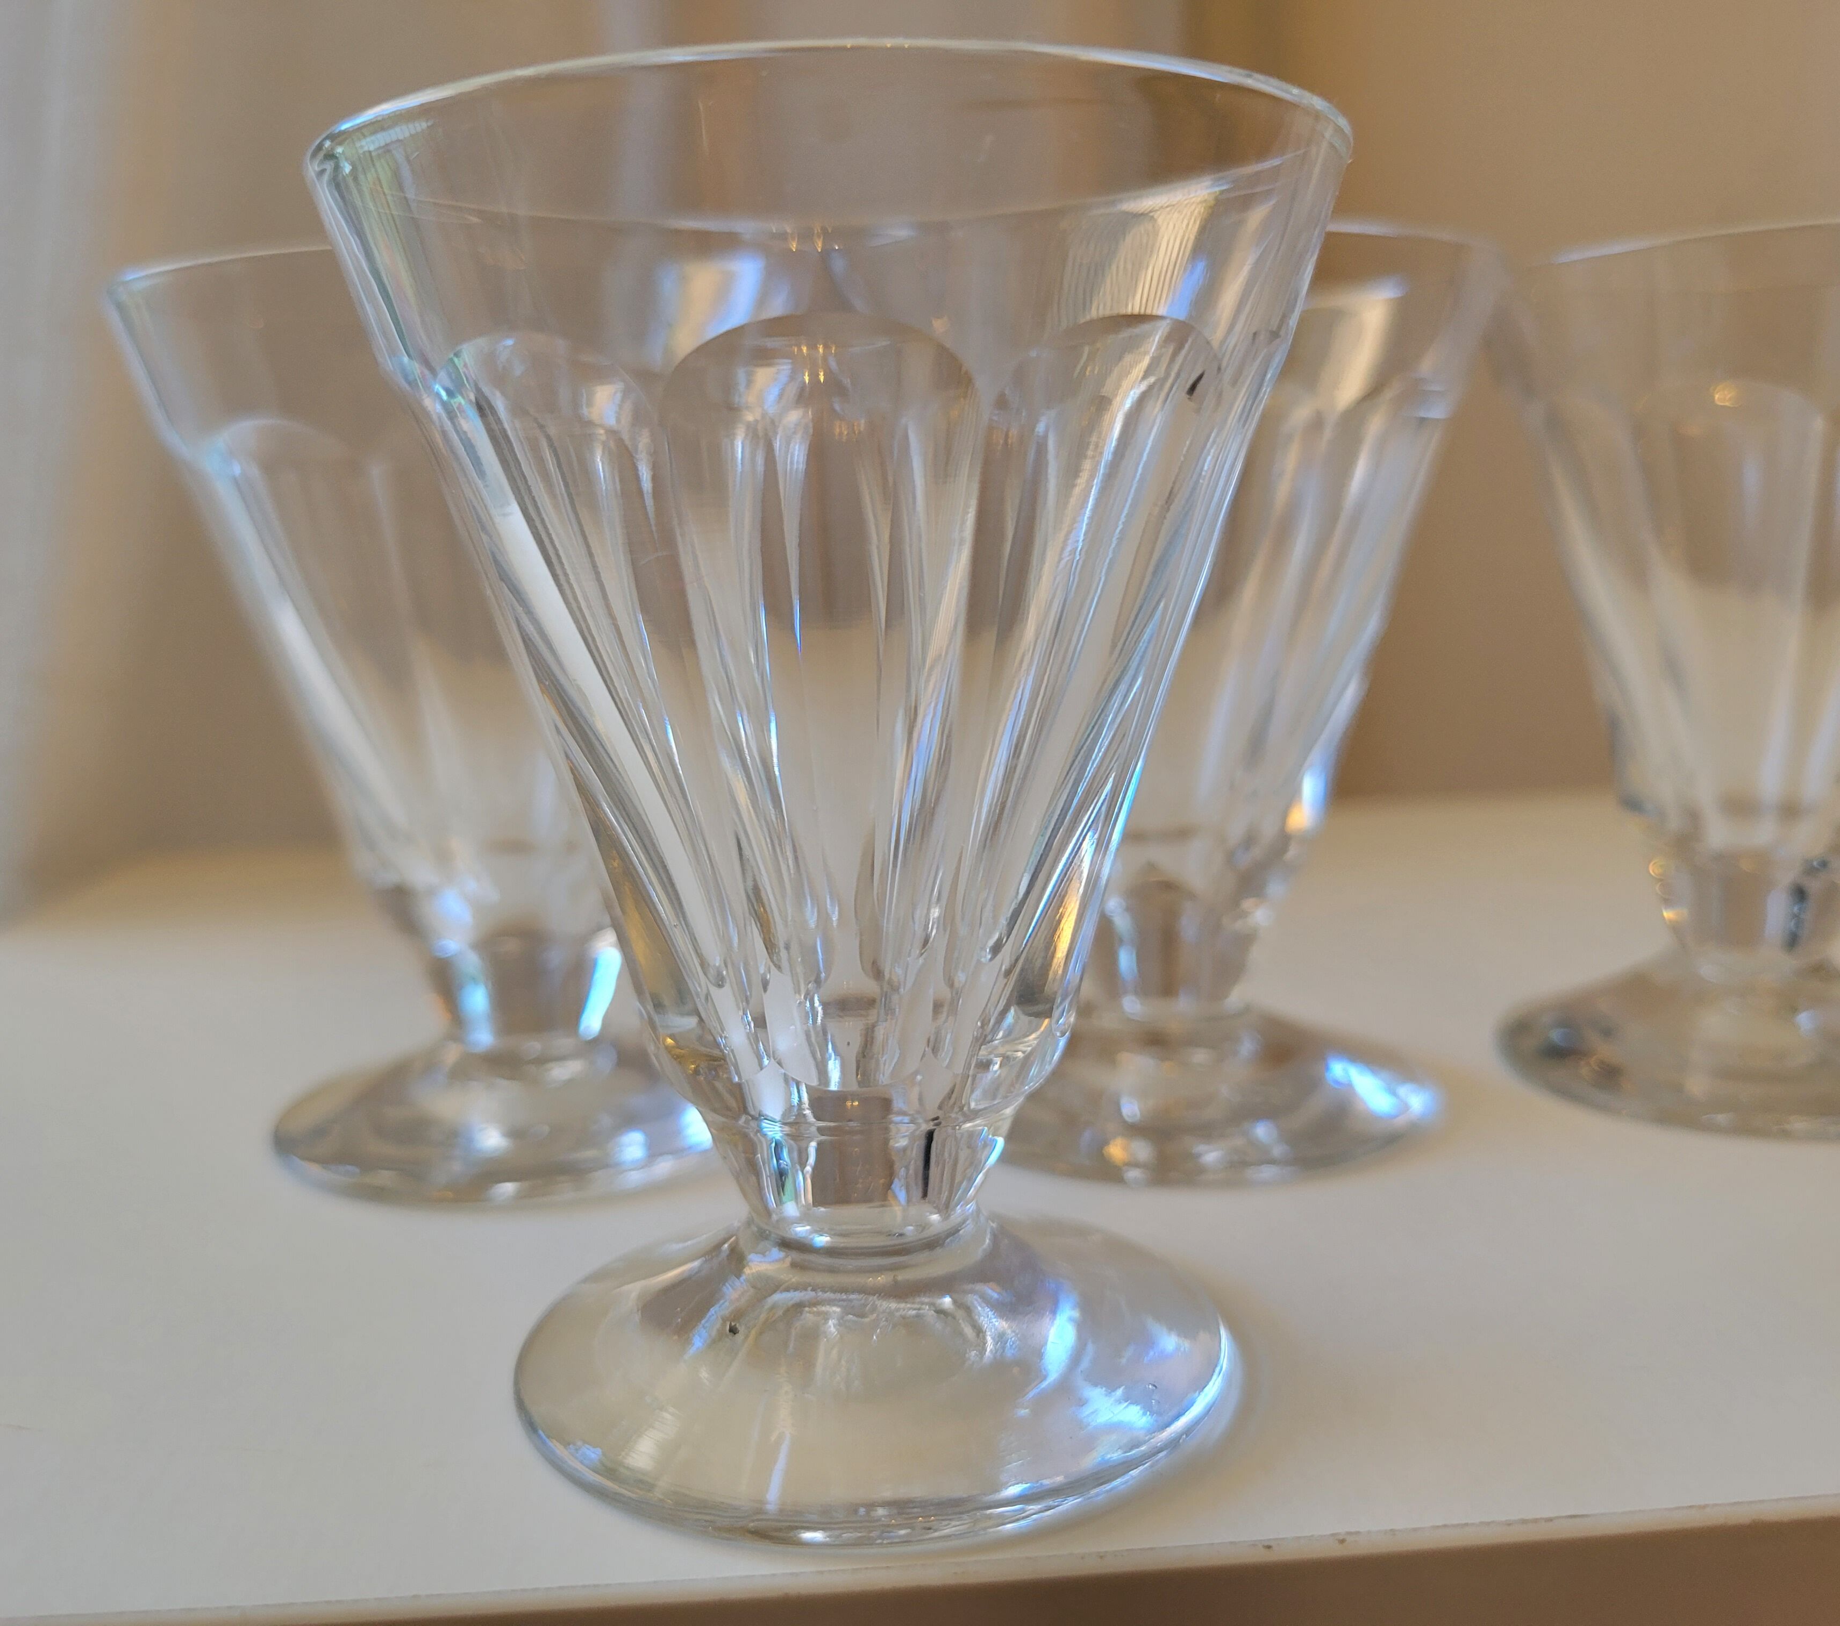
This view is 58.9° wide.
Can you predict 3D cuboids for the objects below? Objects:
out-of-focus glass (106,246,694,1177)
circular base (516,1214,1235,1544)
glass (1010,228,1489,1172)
[{"bbox_3d":[-0.049,-0.010,0.197,0.078,0.099,0.078,-2,10,0],"label":"out-of-focus glass"},{"bbox_3d":[-0.004,0.041,0.145,0.063,0.013,0.063,-2,10,0],"label":"circular base"},{"bbox_3d":[0.030,-0.013,0.197,0.078,0.099,0.078,-2,10,0],"label":"glass"}]

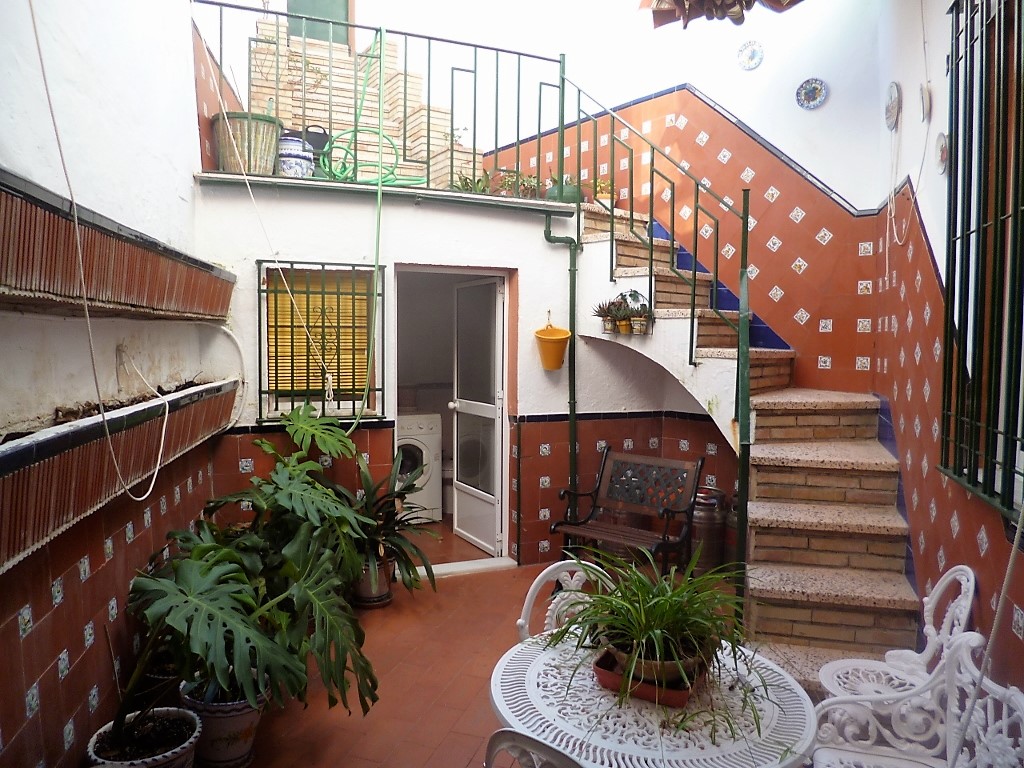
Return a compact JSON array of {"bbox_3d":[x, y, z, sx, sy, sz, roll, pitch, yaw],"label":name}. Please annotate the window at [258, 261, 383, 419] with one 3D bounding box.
[{"bbox_3d":[-1.045,-0.229,3.950,0.689,0.875,0.100,-1,3,-22],"label":"window"}]

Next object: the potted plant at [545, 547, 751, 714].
[{"bbox_3d":[0.309,0.517,1.621,0.450,0.290,0.410,0,3,0],"label":"potted plant"}]

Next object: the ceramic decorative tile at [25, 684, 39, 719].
[{"bbox_3d":[-1.228,0.809,1.815,0.010,0.064,0.064,0,3,-12],"label":"ceramic decorative tile"}]

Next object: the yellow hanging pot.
[{"bbox_3d":[0.256,-0.215,4.396,0.225,0.231,0.225,5,14,-1],"label":"yellow hanging pot"}]

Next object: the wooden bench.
[{"bbox_3d":[0.671,0.818,4.072,0.650,0.820,0.520,3,4,38],"label":"wooden bench"}]

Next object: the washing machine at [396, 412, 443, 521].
[{"bbox_3d":[-0.946,0.654,5.771,0.600,0.850,0.560,-1,3,-23],"label":"washing machine"}]

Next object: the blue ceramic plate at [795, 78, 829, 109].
[{"bbox_3d":[1.673,-1.612,3.954,0.025,0.176,0.176,-3,4,-44],"label":"blue ceramic plate"}]

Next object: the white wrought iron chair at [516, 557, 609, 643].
[{"bbox_3d":[0.200,0.932,1.985,0.410,0.820,0.460,0,3,-6],"label":"white wrought iron chair"}]

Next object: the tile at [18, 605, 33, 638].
[{"bbox_3d":[-1.230,0.601,1.796,0.010,0.072,0.072,0,3,-11],"label":"tile"}]

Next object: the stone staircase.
[{"bbox_3d":[1.060,0.083,3.730,1.650,2.330,2.150,1,3,16],"label":"stone staircase"}]

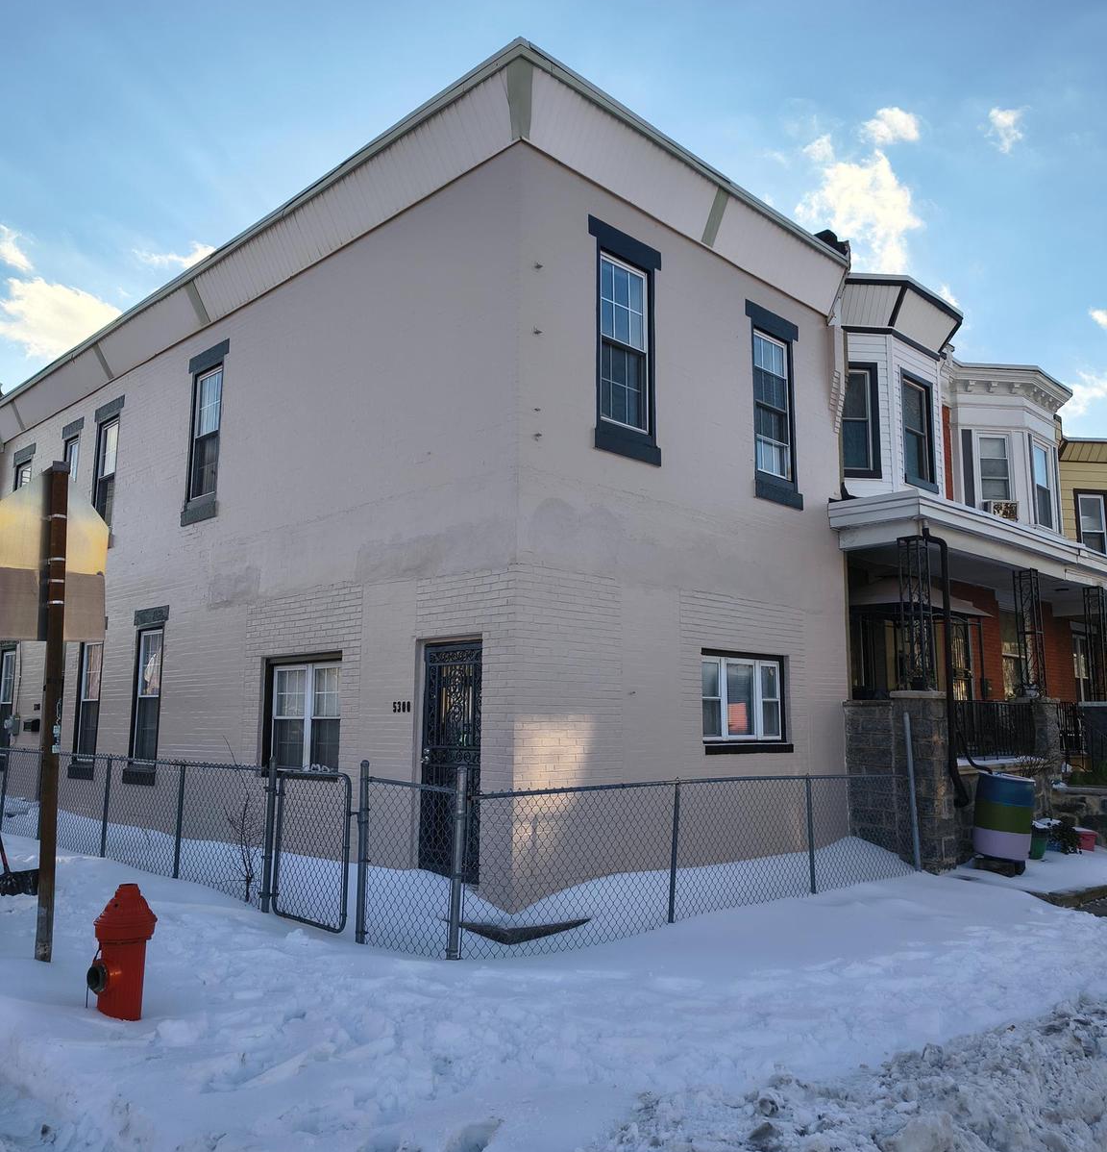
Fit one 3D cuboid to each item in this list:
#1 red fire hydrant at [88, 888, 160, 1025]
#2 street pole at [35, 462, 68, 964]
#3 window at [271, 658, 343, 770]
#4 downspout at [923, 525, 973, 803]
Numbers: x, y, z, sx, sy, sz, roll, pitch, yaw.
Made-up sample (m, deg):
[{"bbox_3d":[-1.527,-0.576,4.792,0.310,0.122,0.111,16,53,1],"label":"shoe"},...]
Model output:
[{"bbox_3d":[-2.187,1.954,5.181,0.300,0.771,0.320,-8,-12,43],"label":"red fire hydrant"},{"bbox_3d":[-3.060,0.781,6.251,0.086,3.003,0.086,2,-9,-25],"label":"street pole"},{"bbox_3d":[-2.518,1.454,10.646,1.420,1.120,0.100,-9,-13,44],"label":"window"},{"bbox_3d":[4.478,1.036,11.685,0.200,3.150,0.720,-8,-12,43],"label":"downspout"}]

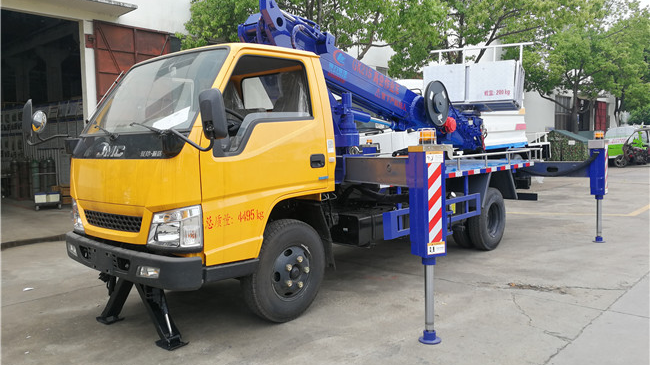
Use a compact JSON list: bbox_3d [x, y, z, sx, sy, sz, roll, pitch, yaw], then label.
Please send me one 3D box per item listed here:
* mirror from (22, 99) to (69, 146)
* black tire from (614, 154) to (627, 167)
[{"bbox_3d":[-2.322,-0.499,4.151,0.340,0.370,0.260,2,5,41],"label":"mirror"},{"bbox_3d":[15.653,-1.121,26.800,0.640,0.640,0.190,0,4,20],"label":"black tire"}]

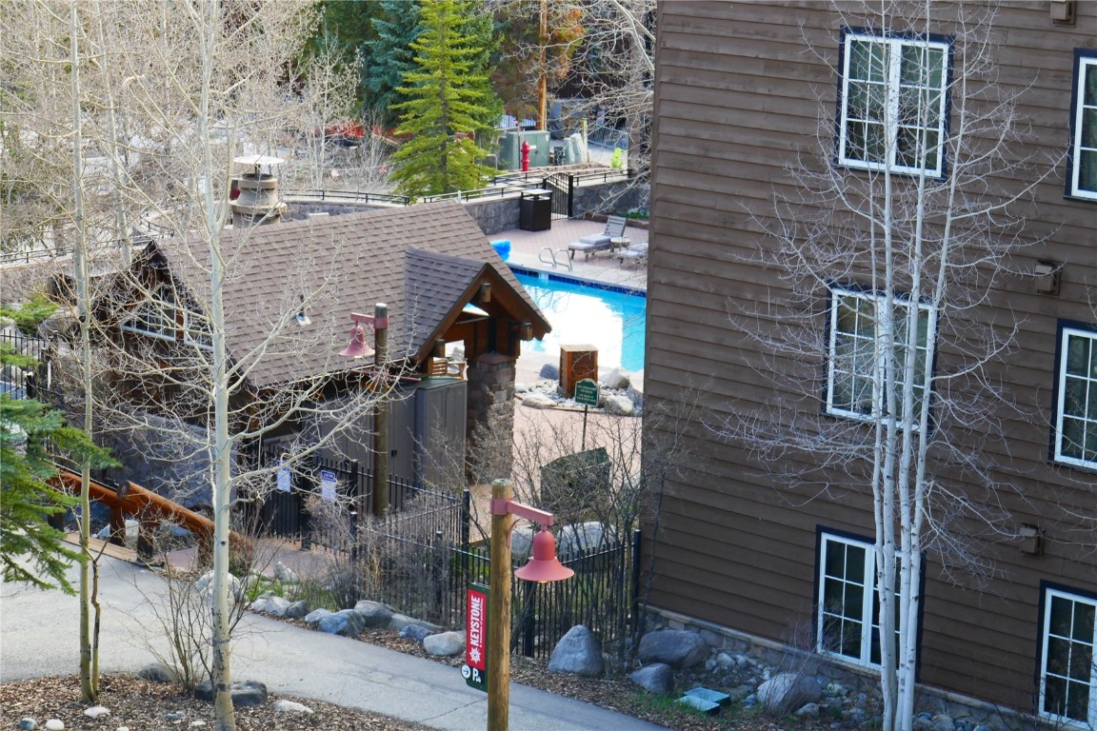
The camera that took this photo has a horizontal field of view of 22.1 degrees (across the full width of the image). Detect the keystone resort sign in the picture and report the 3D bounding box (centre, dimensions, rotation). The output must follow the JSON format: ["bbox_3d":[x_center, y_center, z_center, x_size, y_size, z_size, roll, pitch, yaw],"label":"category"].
[{"bbox_3d":[-0.616,2.328,24.000,0.320,0.900,0.060,12,16,42],"label":"keystone resort sign"}]

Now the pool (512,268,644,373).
[{"bbox_3d":[0.257,-0.597,62.495,10.997,1.200,7.113,12,16,42],"label":"pool"}]

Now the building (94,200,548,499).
[{"bbox_3d":[-3.727,-0.190,44.934,4.900,4.350,6.500,12,16,42],"label":"building"}]

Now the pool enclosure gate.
[{"bbox_3d":[-2.451,2.470,38.898,7.884,1.566,2.106,12,16,42],"label":"pool enclosure gate"}]

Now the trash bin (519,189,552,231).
[{"bbox_3d":[-0.385,-4.122,74.238,0.620,1.060,0.620,12,16,42],"label":"trash bin"}]

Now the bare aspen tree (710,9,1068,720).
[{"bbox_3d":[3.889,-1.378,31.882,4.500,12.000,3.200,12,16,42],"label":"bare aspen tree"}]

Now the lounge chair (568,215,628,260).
[{"bbox_3d":[1.267,-3.160,70.098,0.620,0.920,1.650,12,16,42],"label":"lounge chair"}]

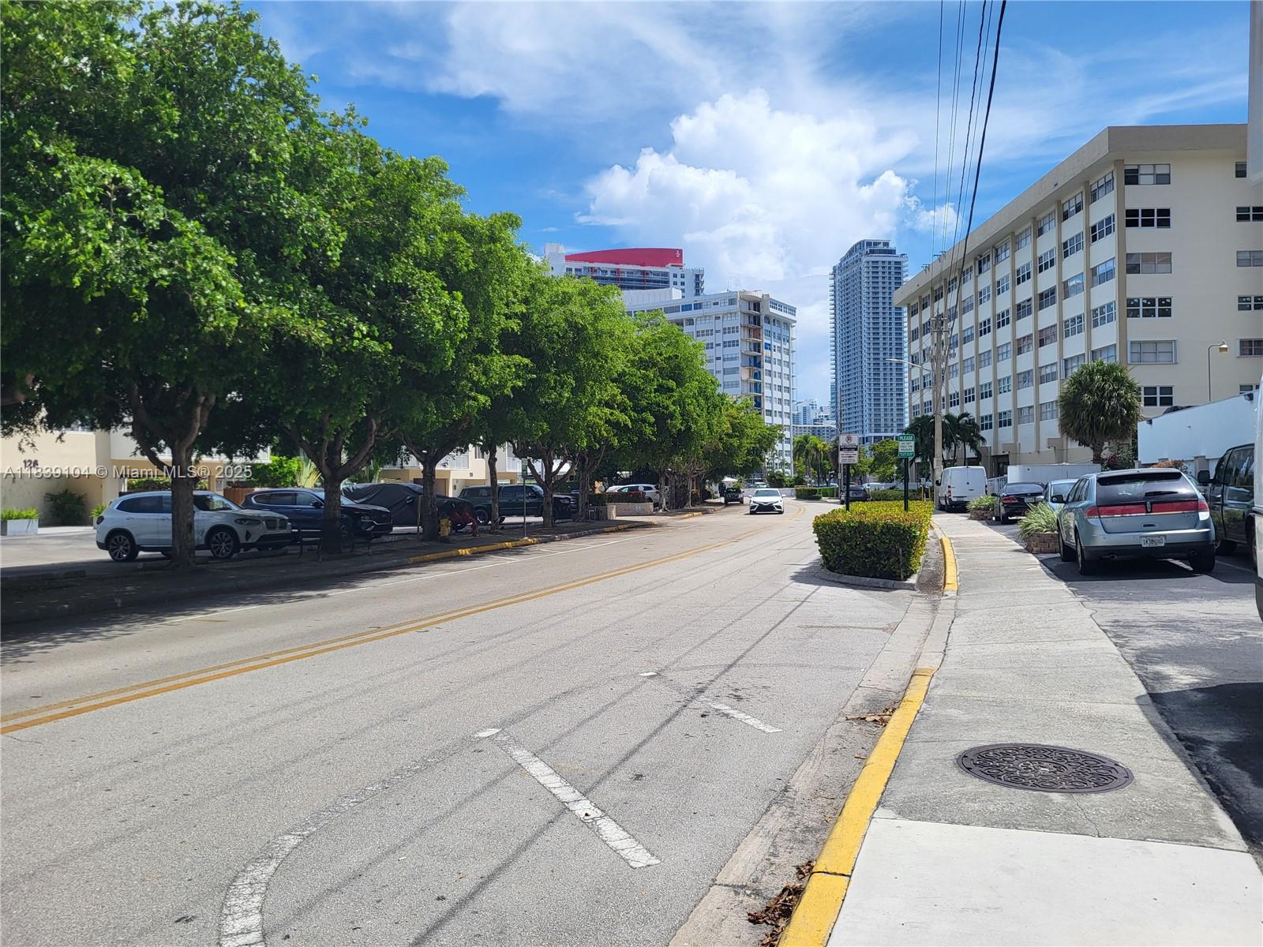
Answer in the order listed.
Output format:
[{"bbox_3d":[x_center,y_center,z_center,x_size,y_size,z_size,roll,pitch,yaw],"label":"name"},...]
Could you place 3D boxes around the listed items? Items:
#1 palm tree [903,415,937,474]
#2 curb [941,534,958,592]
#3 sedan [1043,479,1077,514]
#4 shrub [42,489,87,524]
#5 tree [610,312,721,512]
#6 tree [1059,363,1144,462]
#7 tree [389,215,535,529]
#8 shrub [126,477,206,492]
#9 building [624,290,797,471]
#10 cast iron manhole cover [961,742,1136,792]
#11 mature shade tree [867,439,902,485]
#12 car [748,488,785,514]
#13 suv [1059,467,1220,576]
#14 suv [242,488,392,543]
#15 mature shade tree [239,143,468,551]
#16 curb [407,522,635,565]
[{"bbox_3d":[23.439,-1.265,76.000,3.400,7.000,3.400,-1,-1,0],"label":"palm tree"},{"bbox_3d":[6.250,1.664,18.900,0.200,0.150,12.840,-1,-1,18],"label":"curb"},{"bbox_3d":[11.820,0.899,24.900,1.820,1.470,4.600,-1,-1,21],"label":"sedan"},{"bbox_3d":[-27.166,1.633,45.500,1.850,1.750,1.700,-1,-1,15],"label":"shrub"},{"bbox_3d":[1.986,-3.490,57.000,7.200,11.600,7.000,-1,-1,0],"label":"tree"},{"bbox_3d":[23.937,-1.875,48.500,3.850,7.500,3.850,-1,-1,0],"label":"tree"},{"bbox_3d":[-5.335,-2.712,27.800,5.700,9.300,5.700,-1,-1,17],"label":"tree"},{"bbox_3d":[-20.583,1.326,41.991,1.300,2.100,4.200,-1,-1,17],"label":"shrub"},{"bbox_3d":[14.716,-15.767,209.551,36.000,41.000,25.000,-1,-1,29],"label":"building"},{"bbox_3d":[2.134,1.522,4.920,0.840,0.040,0.840,-1,-1,0],"label":"cast iron manhole cover"},{"bbox_3d":[28.061,-0.718,105.010,4.200,6.400,4.200,-1,-1,0],"label":"mature shade tree"},{"bbox_3d":[7.823,1.585,54.500,1.860,1.450,4.850,-1,-1,12],"label":"car"},{"bbox_3d":[8.729,0.759,16.653,1.940,1.700,4.720,-3,-1,19],"label":"suv"},{"bbox_3d":[-9.684,1.291,29.289,4.780,1.710,1.920,-1,-1,13],"label":"suv"},{"bbox_3d":[-6.920,-2.869,22.900,6.300,9.500,6.300,-1,-1,17],"label":"mature shade tree"},{"bbox_3d":[-2.440,1.989,29.526,0.300,0.160,18.870,-1,-1,15],"label":"curb"}]

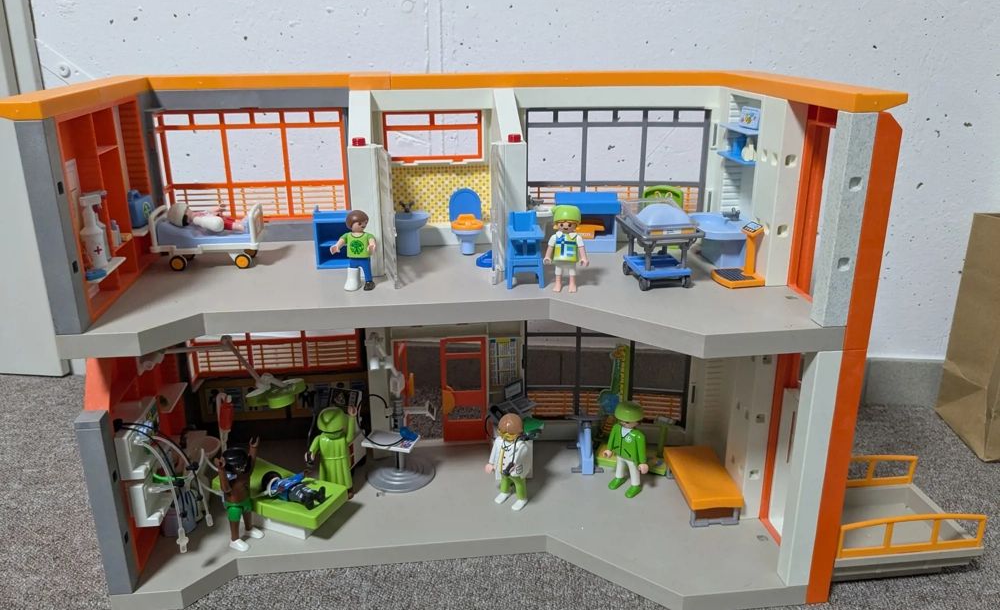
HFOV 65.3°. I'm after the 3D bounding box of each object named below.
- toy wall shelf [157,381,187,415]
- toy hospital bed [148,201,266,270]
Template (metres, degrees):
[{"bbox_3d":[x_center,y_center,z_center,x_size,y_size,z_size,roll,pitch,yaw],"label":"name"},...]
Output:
[{"bbox_3d":[-0.264,0.074,0.615,0.023,0.003,0.053,-3,19,-7],"label":"toy wall shelf"},{"bbox_3d":[-0.209,-0.051,0.561,0.074,0.044,0.033,-2,19,-5],"label":"toy hospital bed"}]

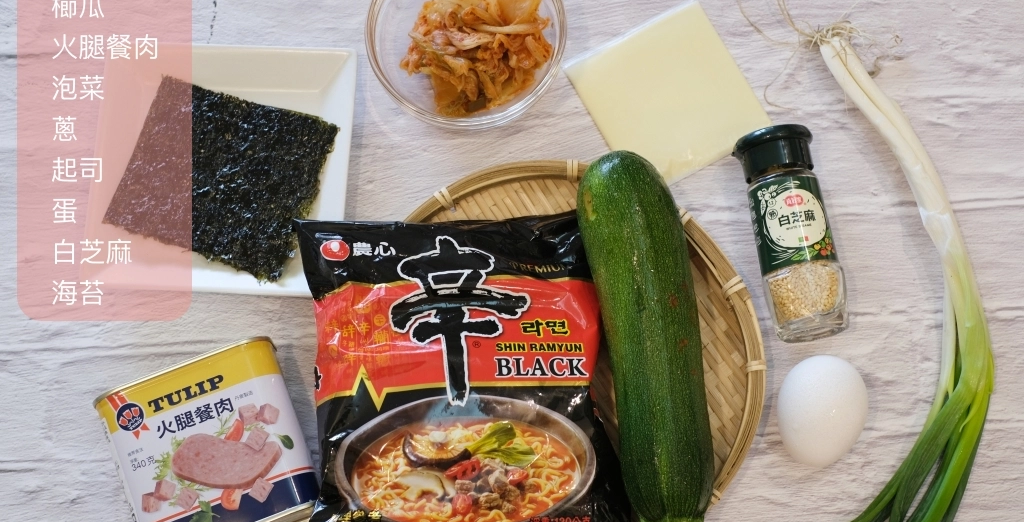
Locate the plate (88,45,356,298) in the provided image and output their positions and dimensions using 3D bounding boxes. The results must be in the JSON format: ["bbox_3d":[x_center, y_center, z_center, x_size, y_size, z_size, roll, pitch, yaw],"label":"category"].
[{"bbox_3d":[-0.159,-0.049,0.836,0.140,0.026,0.141,3,76,1],"label":"plate"}]

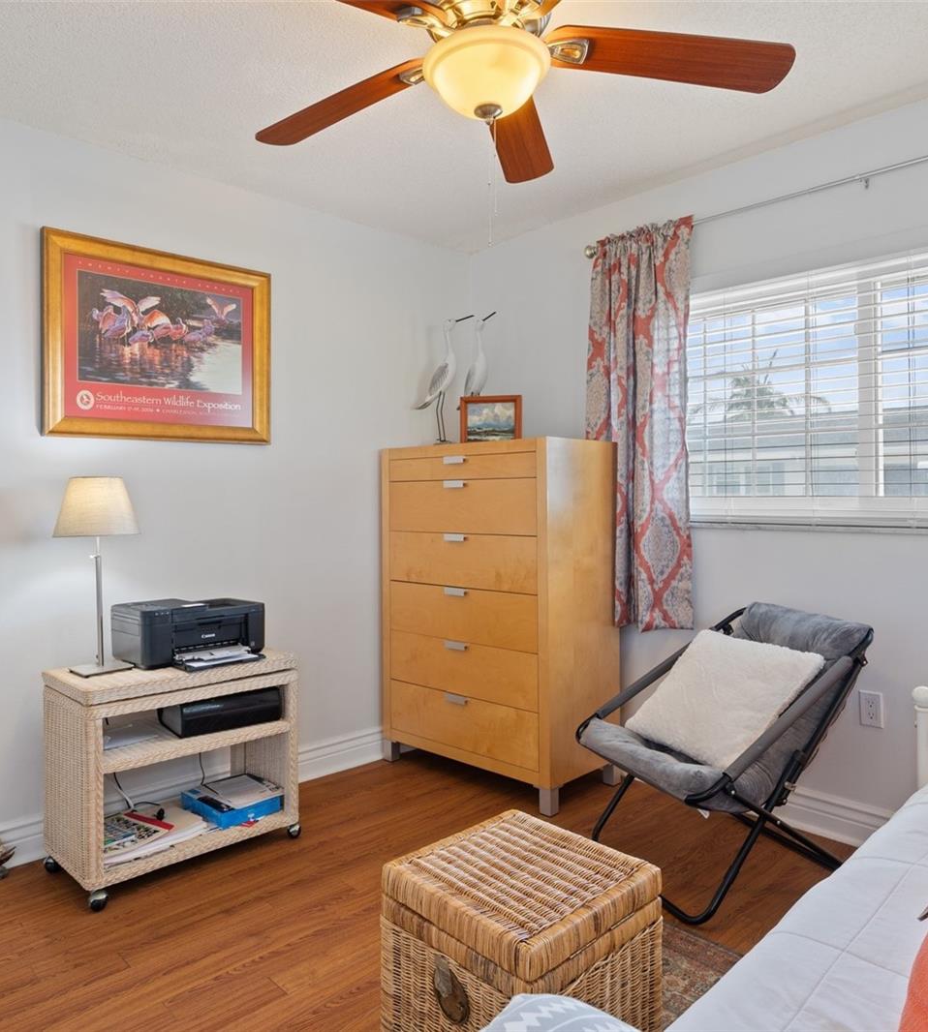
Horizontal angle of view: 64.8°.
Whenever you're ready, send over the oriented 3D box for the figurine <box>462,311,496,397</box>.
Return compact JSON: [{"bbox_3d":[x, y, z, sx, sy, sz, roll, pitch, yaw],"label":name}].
[{"bbox_3d":[0.056,-0.593,3.227,0.100,0.570,0.220,-1,2,-38],"label":"figurine"}]

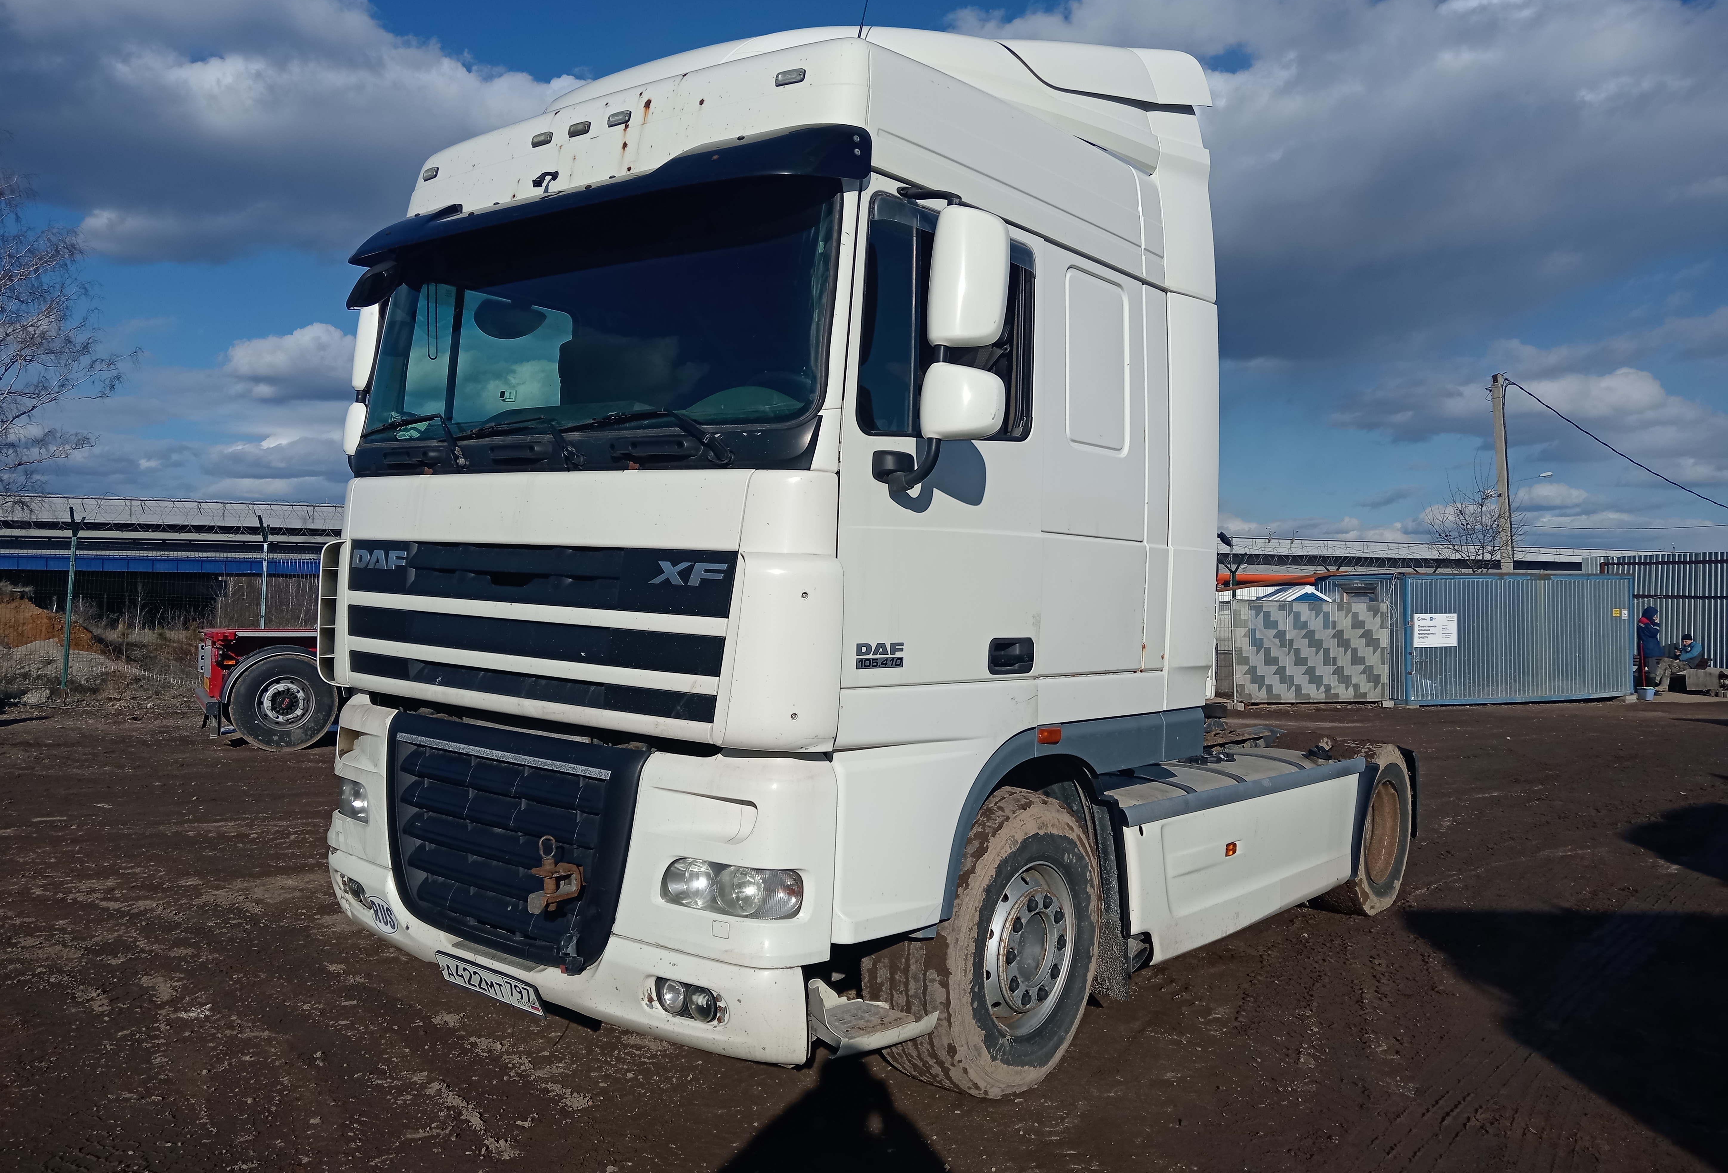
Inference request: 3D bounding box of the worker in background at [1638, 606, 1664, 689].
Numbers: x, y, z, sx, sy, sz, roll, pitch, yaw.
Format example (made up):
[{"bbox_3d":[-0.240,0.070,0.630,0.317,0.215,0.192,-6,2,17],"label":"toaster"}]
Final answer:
[{"bbox_3d":[16.439,1.313,28.200,0.480,1.750,0.540,2,0,22],"label":"worker in background"}]

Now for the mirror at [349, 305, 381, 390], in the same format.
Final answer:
[{"bbox_3d":[-2.052,-0.988,5.559,0.120,0.420,0.235,2,0,-19],"label":"mirror"}]

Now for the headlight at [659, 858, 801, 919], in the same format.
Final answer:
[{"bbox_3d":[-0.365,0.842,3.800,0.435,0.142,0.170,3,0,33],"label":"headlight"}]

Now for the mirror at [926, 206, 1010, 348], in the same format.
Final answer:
[{"bbox_3d":[0.297,-0.879,3.824,0.235,0.420,0.120,2,0,21],"label":"mirror"}]

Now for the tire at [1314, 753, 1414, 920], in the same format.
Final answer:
[{"bbox_3d":[2.855,1.402,7.819,0.310,1.000,1.000,2,0,39],"label":"tire"}]

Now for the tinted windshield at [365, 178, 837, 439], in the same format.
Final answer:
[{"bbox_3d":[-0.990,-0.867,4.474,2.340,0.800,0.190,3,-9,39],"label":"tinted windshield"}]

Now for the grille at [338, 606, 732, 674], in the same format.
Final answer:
[{"bbox_3d":[-1.153,0.162,4.327,1.930,0.112,0.080,3,0,39],"label":"grille"}]

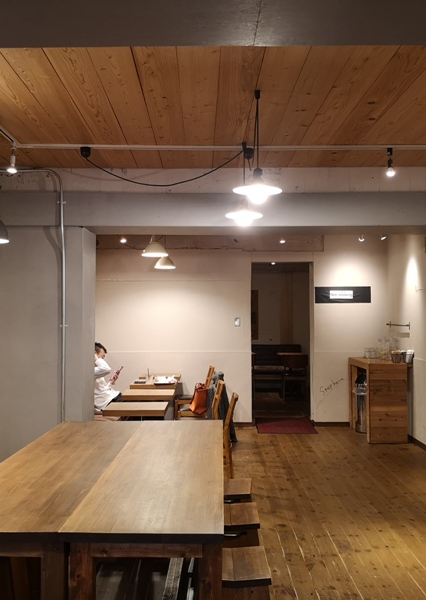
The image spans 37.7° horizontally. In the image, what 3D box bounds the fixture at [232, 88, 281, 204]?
[{"bbox_3d":[0.212,-0.740,3.027,0.238,0.548,0.238,0,-1,-1],"label":"fixture"}]

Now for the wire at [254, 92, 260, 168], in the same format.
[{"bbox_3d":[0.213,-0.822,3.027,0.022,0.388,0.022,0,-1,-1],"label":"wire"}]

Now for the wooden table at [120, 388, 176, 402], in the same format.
[{"bbox_3d":[-0.595,1.234,5.895,0.470,0.710,0.460,0,-1,-1],"label":"wooden table"}]

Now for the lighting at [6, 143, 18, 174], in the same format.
[{"bbox_3d":[-1.239,-0.873,3.848,0.060,0.185,0.060,0,-1,-1],"label":"lighting"}]

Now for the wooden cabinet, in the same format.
[{"bbox_3d":[2.053,1.219,7.775,0.507,0.921,1.030,0,-1,-1],"label":"wooden cabinet"}]

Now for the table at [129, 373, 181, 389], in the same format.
[{"bbox_3d":[-0.676,1.333,7.643,0.532,0.710,1.217,0,-1,-1],"label":"table"}]

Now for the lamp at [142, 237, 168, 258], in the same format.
[{"bbox_3d":[-0.535,-0.484,5.753,0.245,0.200,0.245,0,-1,-1],"label":"lamp"}]

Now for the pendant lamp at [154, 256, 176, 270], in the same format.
[{"bbox_3d":[-0.562,-0.439,7.302,0.245,0.180,0.245,0,-1,-1],"label":"pendant lamp"}]

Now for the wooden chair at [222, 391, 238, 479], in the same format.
[{"bbox_3d":[-0.032,1.216,5.456,0.490,0.844,0.420,0,-1,-1],"label":"wooden chair"}]

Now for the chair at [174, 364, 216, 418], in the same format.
[{"bbox_3d":[-0.216,1.224,7.573,0.470,0.800,0.420,0,-1,-1],"label":"chair"}]

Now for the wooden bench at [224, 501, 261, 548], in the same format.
[{"bbox_3d":[0.090,1.300,3.180,0.280,0.420,0.355,0,-2,1],"label":"wooden bench"}]

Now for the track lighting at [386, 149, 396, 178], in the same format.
[{"bbox_3d":[1.129,-0.868,3.968,0.064,0.191,0.070,0,-1,-1],"label":"track lighting"}]

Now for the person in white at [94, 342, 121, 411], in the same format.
[{"bbox_3d":[-1.312,1.084,7.090,0.620,1.190,0.480,0,-1,-1],"label":"person in white"}]

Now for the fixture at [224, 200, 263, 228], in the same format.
[{"bbox_3d":[0.193,-0.535,3.810,0.232,0.170,0.232,0,-2,0],"label":"fixture"}]

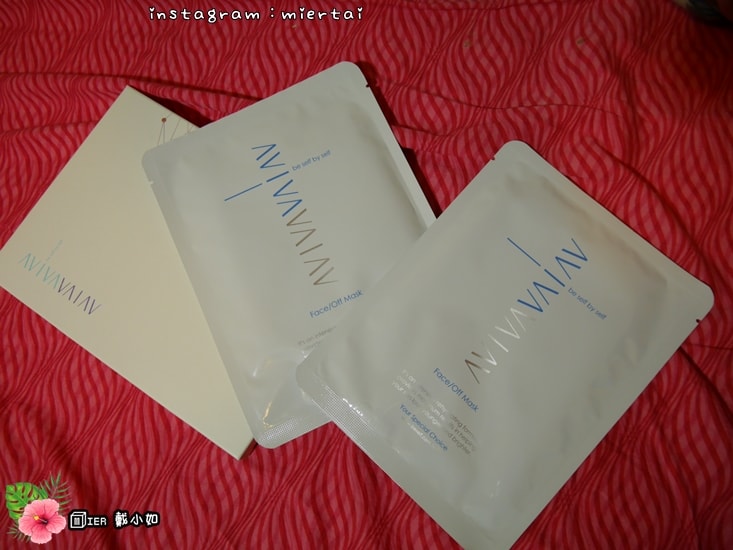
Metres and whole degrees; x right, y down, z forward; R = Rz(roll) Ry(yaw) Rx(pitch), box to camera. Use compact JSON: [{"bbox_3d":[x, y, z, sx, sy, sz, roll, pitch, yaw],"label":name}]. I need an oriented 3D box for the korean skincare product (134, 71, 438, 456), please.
[{"bbox_3d":[-0.030,-0.016,0.273,0.133,0.011,0.178,-25,80,-1],"label":"korean skincare product"}]

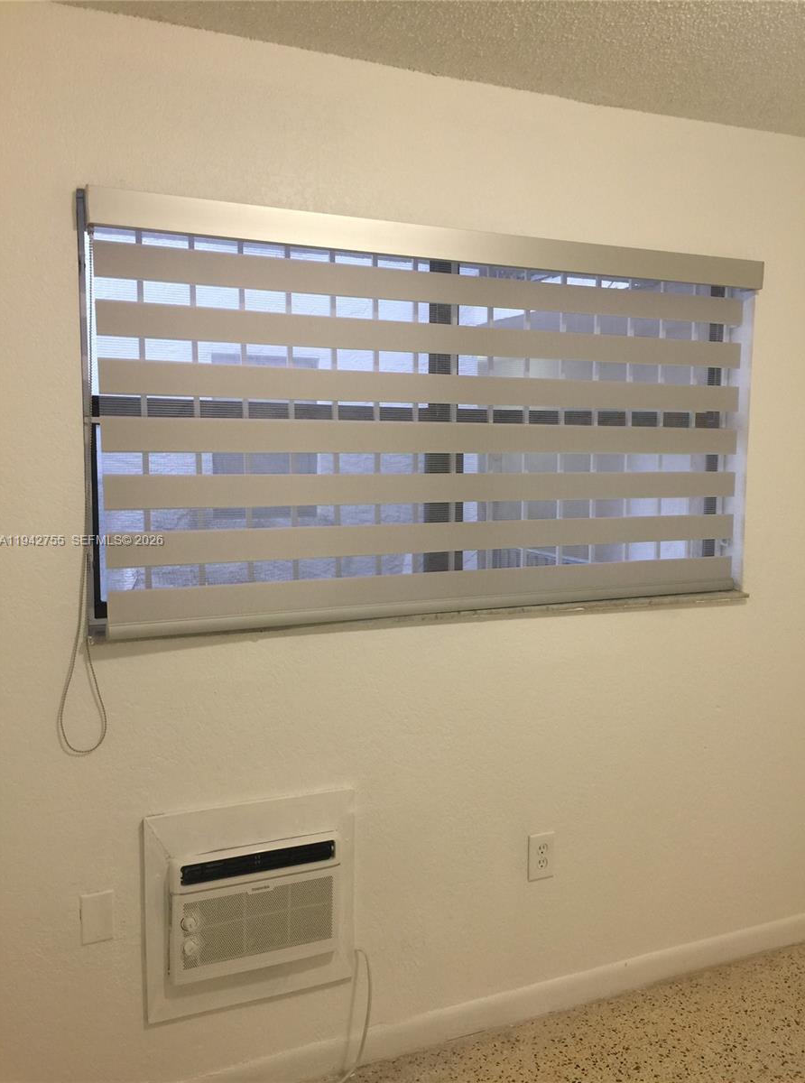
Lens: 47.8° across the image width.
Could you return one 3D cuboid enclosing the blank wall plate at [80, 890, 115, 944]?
[{"bbox_3d":[-0.677,0.836,2.016,0.070,0.115,0.009,-2,6,-23],"label":"blank wall plate"}]

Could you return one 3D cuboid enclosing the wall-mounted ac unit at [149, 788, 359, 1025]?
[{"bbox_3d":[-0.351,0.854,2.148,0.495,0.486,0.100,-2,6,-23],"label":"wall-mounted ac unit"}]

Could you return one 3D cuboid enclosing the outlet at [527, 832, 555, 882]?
[{"bbox_3d":[0.379,0.860,2.476,0.079,0.125,0.010,-2,6,-23],"label":"outlet"}]

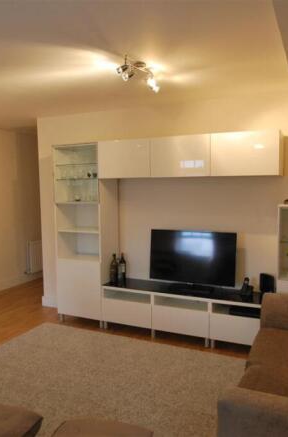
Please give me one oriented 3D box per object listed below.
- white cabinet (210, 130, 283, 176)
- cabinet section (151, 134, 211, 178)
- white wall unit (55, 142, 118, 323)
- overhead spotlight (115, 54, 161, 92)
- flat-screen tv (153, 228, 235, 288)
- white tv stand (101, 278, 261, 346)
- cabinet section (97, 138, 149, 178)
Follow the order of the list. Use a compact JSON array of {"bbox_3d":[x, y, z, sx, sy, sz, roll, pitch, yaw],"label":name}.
[{"bbox_3d":[0.965,-0.583,3.223,0.595,0.380,0.410,1,5,24],"label":"white cabinet"},{"bbox_3d":[0.421,-0.596,3.470,0.600,0.380,0.410,1,5,24],"label":"cabinet section"},{"bbox_3d":[-0.659,0.194,4.038,0.600,2.020,0.420,1,5,24],"label":"white wall unit"},{"bbox_3d":[-0.045,-1.082,2.589,0.300,0.160,0.310,-1,5,0],"label":"overhead spotlight"},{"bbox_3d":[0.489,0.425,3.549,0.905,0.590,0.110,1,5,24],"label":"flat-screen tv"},{"bbox_3d":[0.428,0.985,3.608,1.770,0.485,0.420,1,5,24],"label":"white tv stand"},{"bbox_3d":[-0.123,-0.626,3.730,0.600,0.390,0.410,1,5,25],"label":"cabinet section"}]

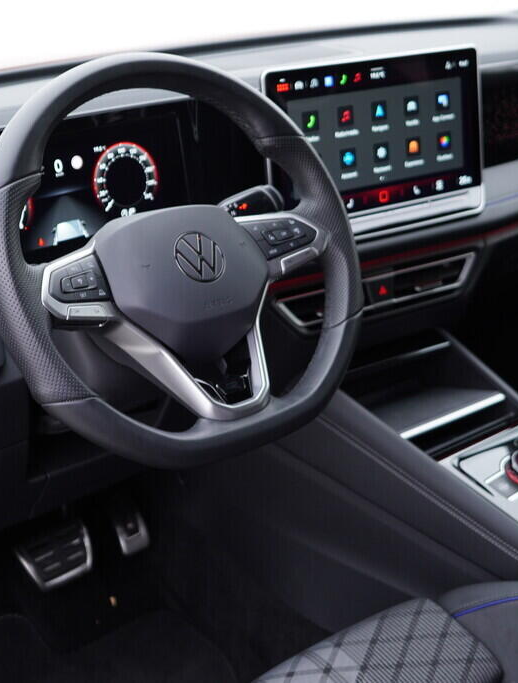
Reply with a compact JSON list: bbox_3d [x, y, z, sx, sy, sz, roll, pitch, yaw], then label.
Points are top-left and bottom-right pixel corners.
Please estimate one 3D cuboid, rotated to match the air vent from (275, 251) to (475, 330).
[{"bbox_3d":[0.145,-0.064,1.258,0.303,0.042,0.035,-15,17,-29],"label":"air vent"}]

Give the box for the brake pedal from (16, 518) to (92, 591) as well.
[{"bbox_3d":[-0.285,0.298,1.427,0.094,0.072,0.030,-18,-7,-33],"label":"brake pedal"}]

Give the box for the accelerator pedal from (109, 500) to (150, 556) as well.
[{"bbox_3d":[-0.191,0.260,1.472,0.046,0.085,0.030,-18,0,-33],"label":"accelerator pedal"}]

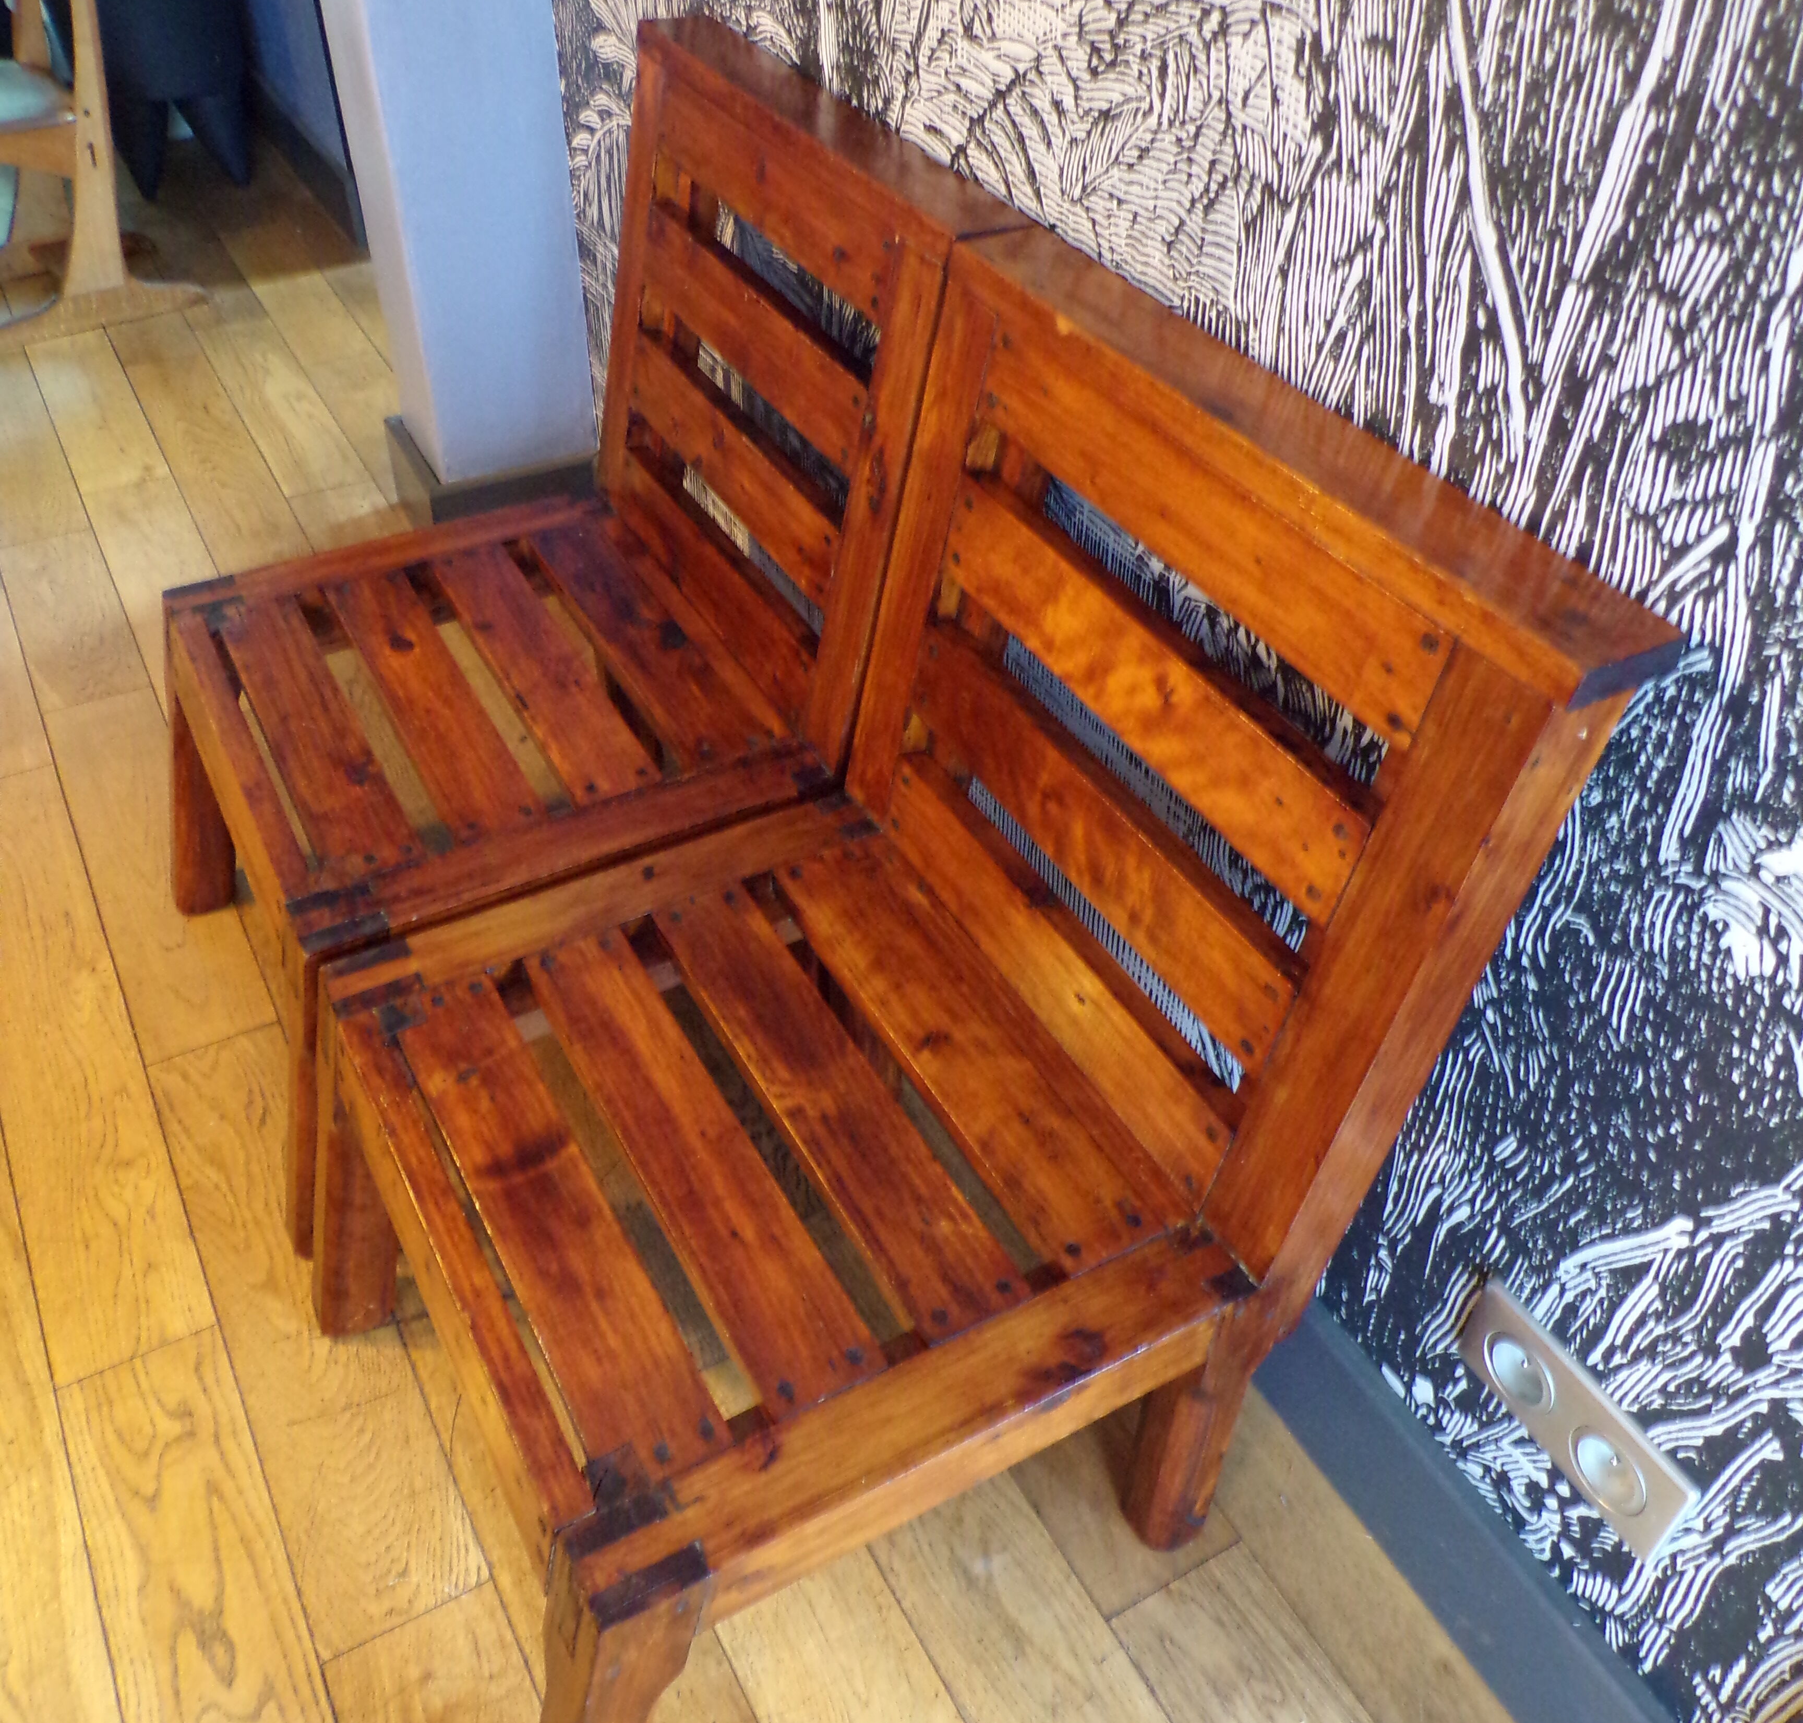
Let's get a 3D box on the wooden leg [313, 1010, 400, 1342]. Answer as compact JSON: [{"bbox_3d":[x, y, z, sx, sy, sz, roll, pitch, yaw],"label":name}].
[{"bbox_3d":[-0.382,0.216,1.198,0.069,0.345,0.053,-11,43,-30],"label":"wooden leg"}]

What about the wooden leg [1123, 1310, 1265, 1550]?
[{"bbox_3d":[0.189,0.357,1.087,0.053,0.334,0.053,-22,48,-20],"label":"wooden leg"}]

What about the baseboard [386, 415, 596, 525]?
[{"bbox_3d":[-0.519,-0.475,2.111,0.201,0.127,0.205,-19,47,-23],"label":"baseboard"}]

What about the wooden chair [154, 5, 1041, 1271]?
[{"bbox_3d":[-0.321,-0.191,1.378,0.627,0.748,0.513,-19,46,-22],"label":"wooden chair"}]

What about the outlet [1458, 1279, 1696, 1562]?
[{"bbox_3d":[0.393,0.328,0.983,0.014,0.079,0.156,-19,47,-23],"label":"outlet"}]

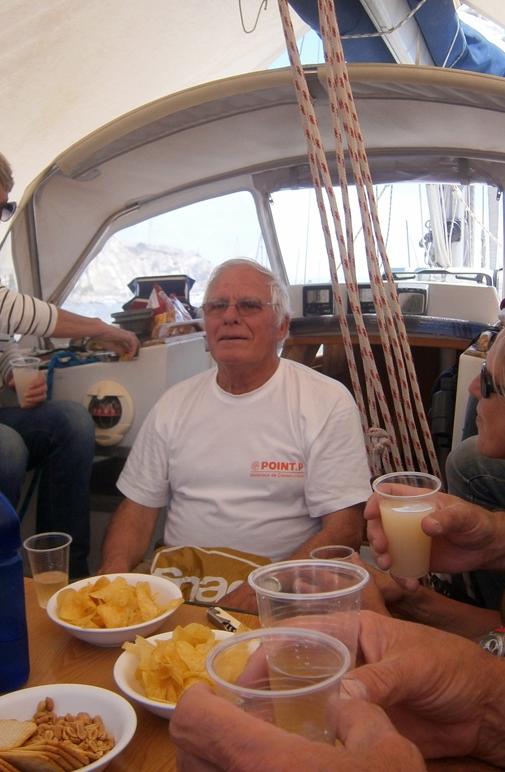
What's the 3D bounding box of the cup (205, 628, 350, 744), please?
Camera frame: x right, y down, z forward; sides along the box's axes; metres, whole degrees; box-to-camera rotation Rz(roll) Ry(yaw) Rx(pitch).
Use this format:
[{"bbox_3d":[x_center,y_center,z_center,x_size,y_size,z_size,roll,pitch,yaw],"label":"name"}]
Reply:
[{"bbox_3d":[0.013,0.182,0.391,0.070,0.092,0.070,0,8,0],"label":"cup"}]

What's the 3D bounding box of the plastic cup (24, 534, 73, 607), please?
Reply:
[{"bbox_3d":[-0.291,0.268,1.109,0.070,0.092,0.070,0,8,0],"label":"plastic cup"}]

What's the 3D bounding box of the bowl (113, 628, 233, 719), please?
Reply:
[{"bbox_3d":[-0.062,0.325,0.860,0.176,0.056,0.176,0,8,0],"label":"bowl"}]

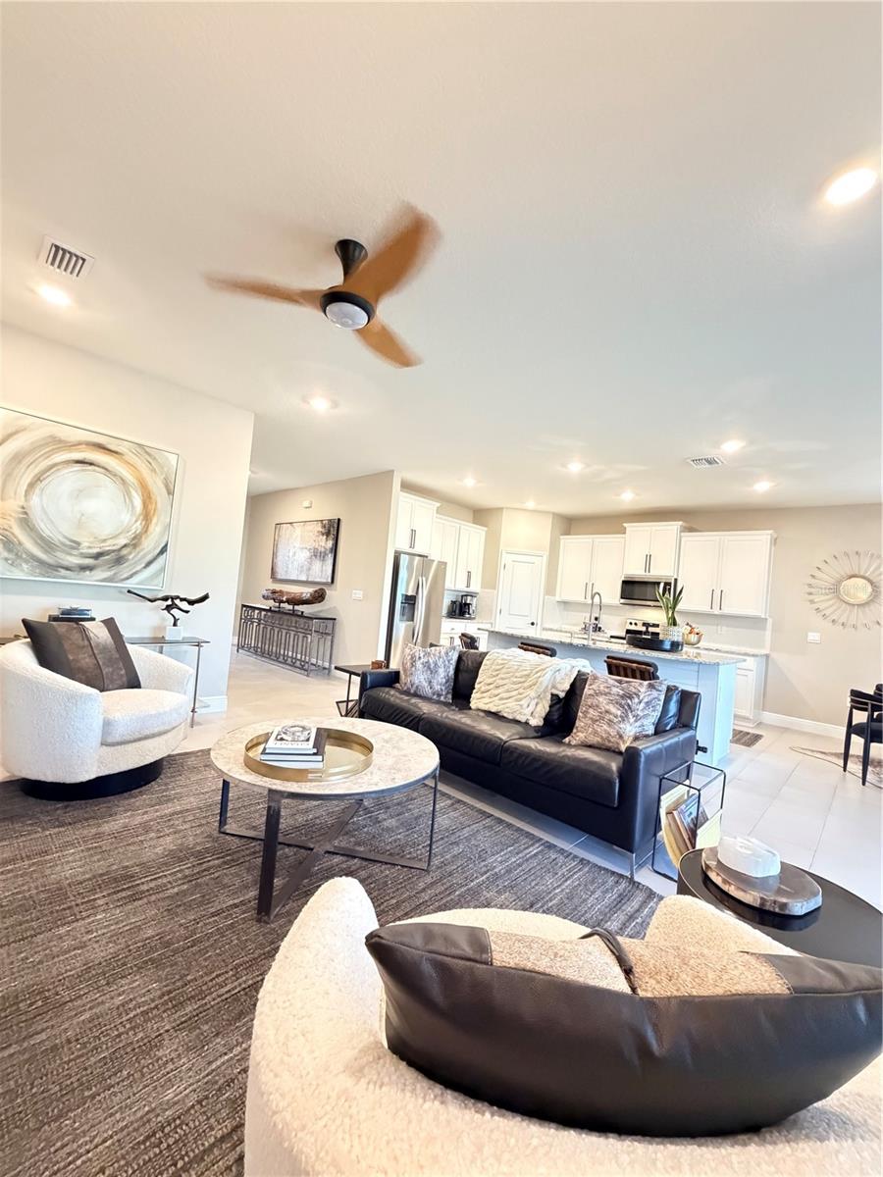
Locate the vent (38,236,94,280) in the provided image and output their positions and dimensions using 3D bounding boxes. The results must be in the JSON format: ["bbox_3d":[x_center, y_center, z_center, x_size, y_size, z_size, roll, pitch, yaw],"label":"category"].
[{"bbox_3d":[-1.946,-1.702,2.470,0.270,0.023,0.207,4,-1,43],"label":"vent"}]

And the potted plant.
[{"bbox_3d":[2.419,0.296,4.986,0.270,0.670,0.270,4,-1,42],"label":"potted plant"}]

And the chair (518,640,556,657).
[{"bbox_3d":[1.025,1.014,4.920,0.480,0.860,0.500,4,-1,43],"label":"chair"}]

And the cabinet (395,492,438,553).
[{"bbox_3d":[-0.576,-0.930,6.936,0.510,0.815,0.890,4,-1,43],"label":"cabinet"}]

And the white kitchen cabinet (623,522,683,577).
[{"bbox_3d":[3.347,-0.588,7.511,0.830,0.820,0.430,4,-1,43],"label":"white kitchen cabinet"}]

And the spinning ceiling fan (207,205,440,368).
[{"bbox_3d":[-0.375,-1.406,2.201,1.220,0.350,1.220,4,-1,42],"label":"spinning ceiling fan"}]

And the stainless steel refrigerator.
[{"bbox_3d":[-0.564,0.453,6.761,0.830,1.765,0.910,4,-1,43],"label":"stainless steel refrigerator"}]

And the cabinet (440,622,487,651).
[{"bbox_3d":[0.135,0.965,7.670,0.620,0.910,1.180,4,-1,42],"label":"cabinet"}]

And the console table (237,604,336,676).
[{"bbox_3d":[-2.522,0.772,7.560,2.200,0.830,0.360,4,-1,42],"label":"console table"}]

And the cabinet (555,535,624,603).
[{"bbox_3d":[2.634,-0.297,8.192,1.130,1.140,0.370,4,-1,43],"label":"cabinet"}]

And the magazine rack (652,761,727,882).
[{"bbox_3d":[1.297,1.198,2.474,0.210,0.460,0.460,4,-1,43],"label":"magazine rack"}]

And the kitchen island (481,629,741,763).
[{"bbox_3d":[1.737,1.056,5.334,2.650,0.914,1.020,4,-1,43],"label":"kitchen island"}]

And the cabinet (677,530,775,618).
[{"bbox_3d":[3.937,-0.201,6.654,1.100,1.130,0.350,4,-1,42],"label":"cabinet"}]

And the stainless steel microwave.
[{"bbox_3d":[3.280,0.056,7.496,0.760,0.445,0.430,4,-1,43],"label":"stainless steel microwave"}]

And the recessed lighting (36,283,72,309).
[{"bbox_3d":[-2.303,-1.734,2.823,0.170,0.030,0.170,4,-1,42],"label":"recessed lighting"}]

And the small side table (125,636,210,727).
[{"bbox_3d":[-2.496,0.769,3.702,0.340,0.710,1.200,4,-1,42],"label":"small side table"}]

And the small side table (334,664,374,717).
[{"bbox_3d":[-0.595,1.014,4.220,0.520,0.570,0.520,4,-1,42],"label":"small side table"}]

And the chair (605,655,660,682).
[{"bbox_3d":[1.760,1.076,4.330,0.480,0.860,0.500,4,-1,42],"label":"chair"}]

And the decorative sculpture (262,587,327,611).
[{"bbox_3d":[-2.374,0.168,7.485,1.820,0.415,0.290,4,-1,43],"label":"decorative sculpture"}]

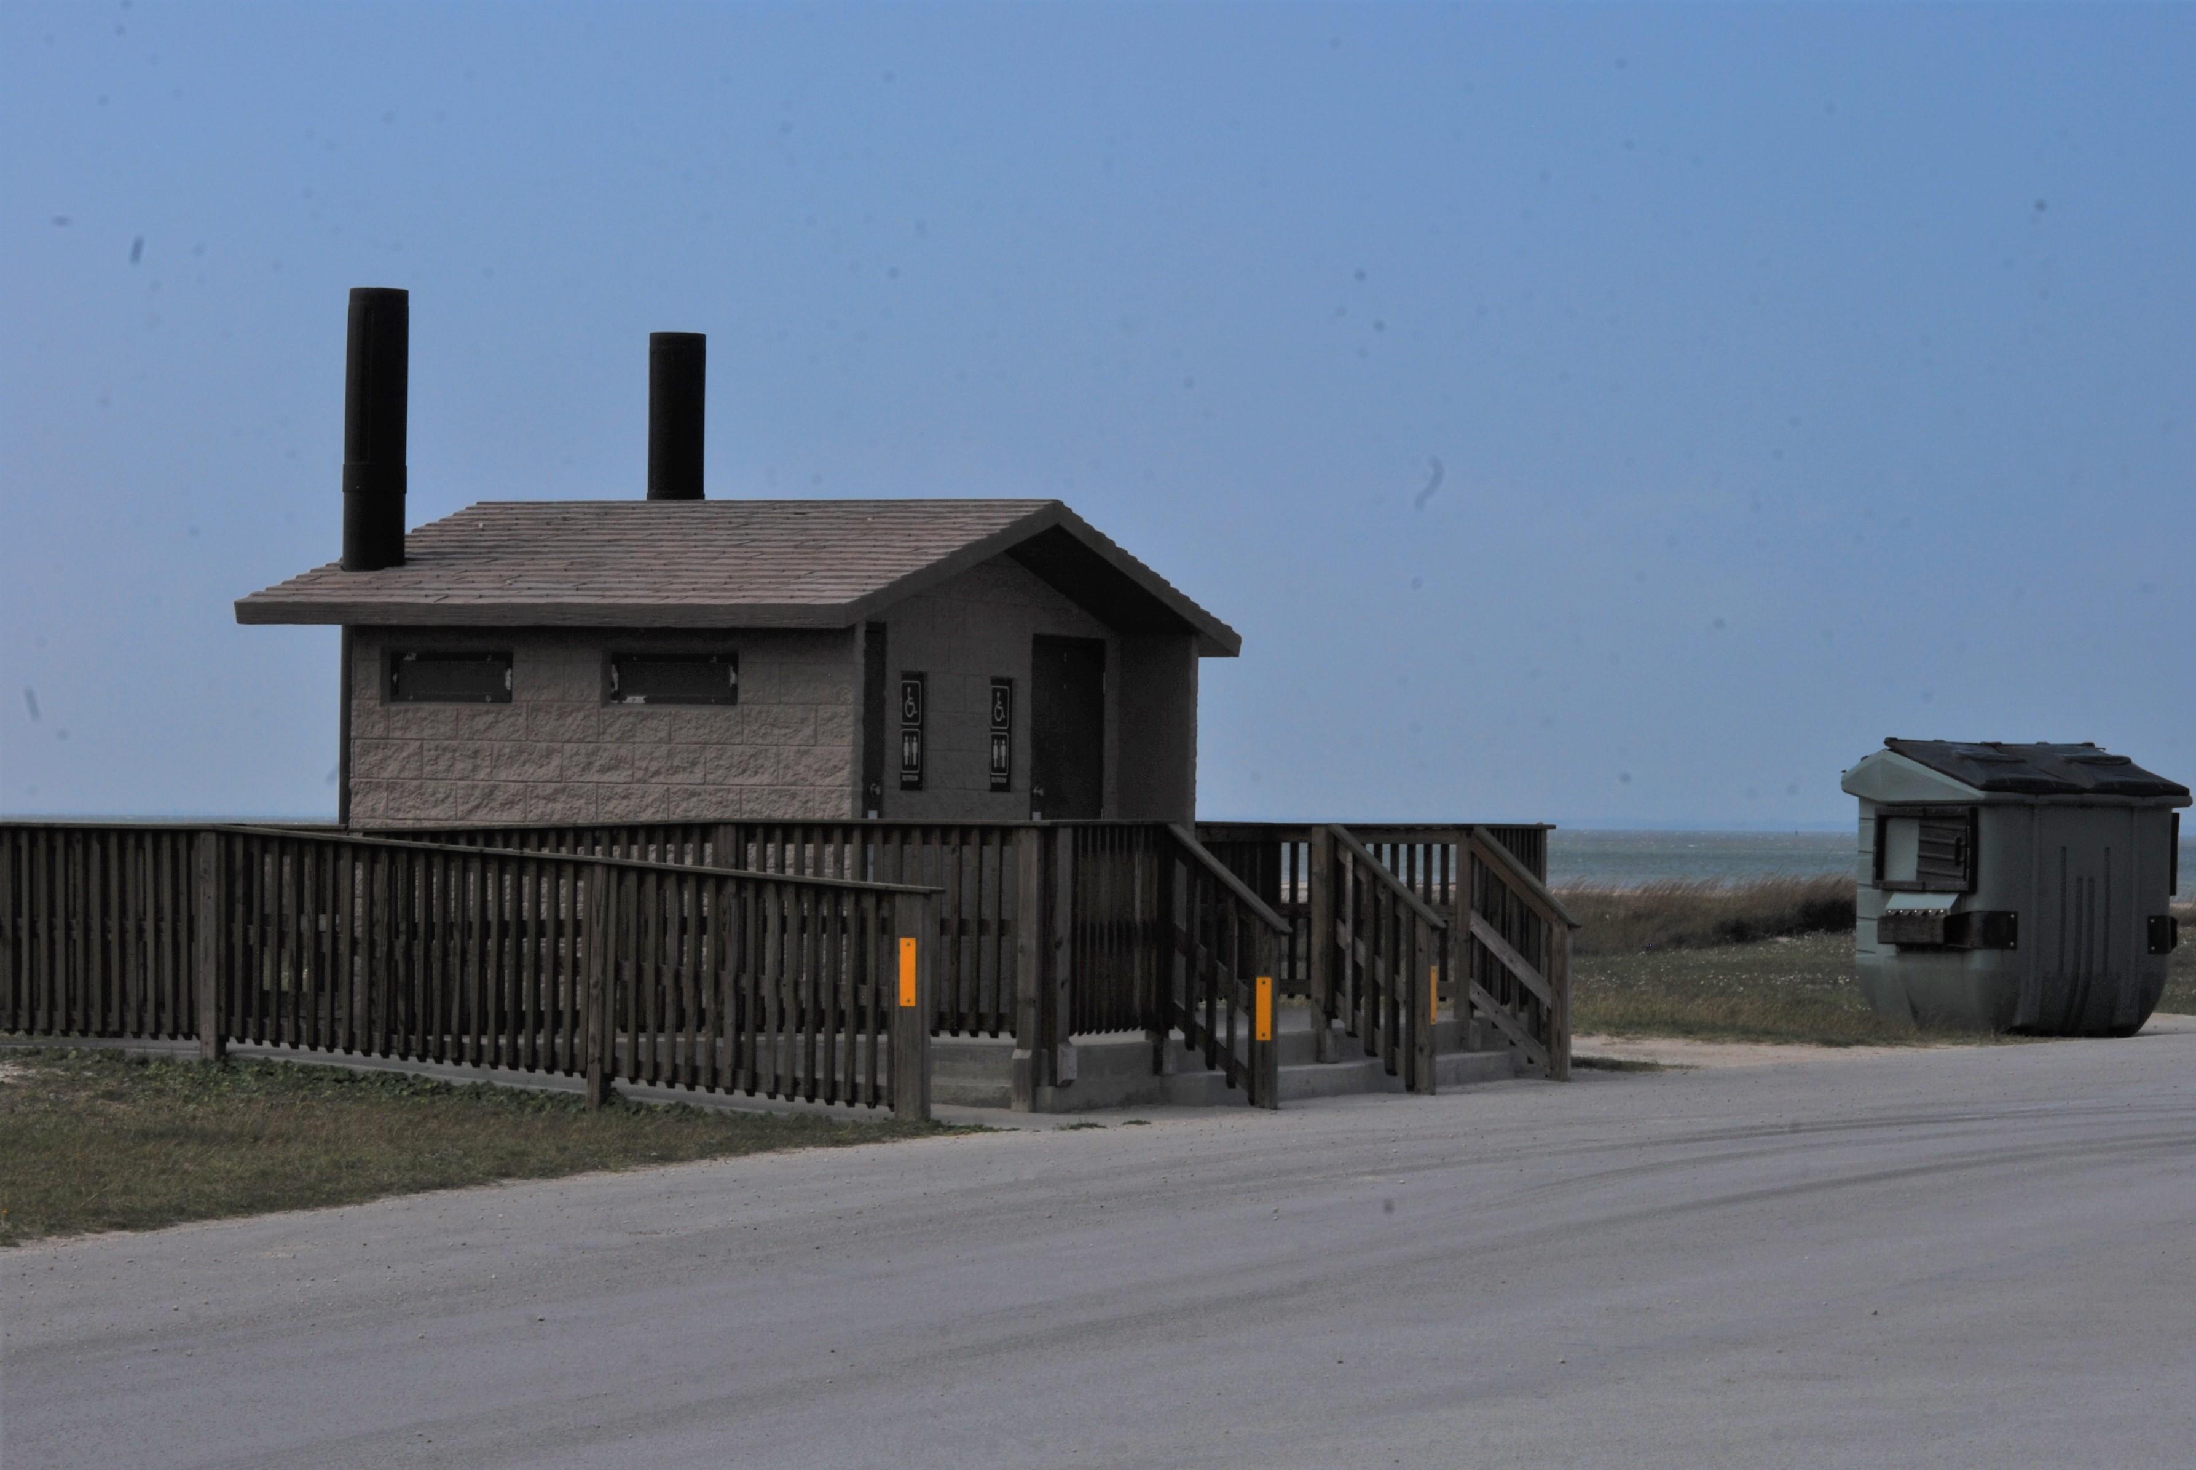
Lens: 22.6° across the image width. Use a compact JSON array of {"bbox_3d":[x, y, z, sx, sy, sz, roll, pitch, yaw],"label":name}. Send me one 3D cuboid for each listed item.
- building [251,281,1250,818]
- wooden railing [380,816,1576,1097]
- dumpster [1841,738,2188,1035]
[{"bbox_3d":[-1.883,-0.506,30.483,3.709,3.736,4.678,1,-1,26],"label":"building"},{"bbox_3d":[-0.159,1.158,29.881,4.640,1.420,6.300,0,-1,27],"label":"wooden railing"},{"bbox_3d":[6.040,1.005,36.000,1.740,1.920,1.450,1,-1,-27],"label":"dumpster"}]

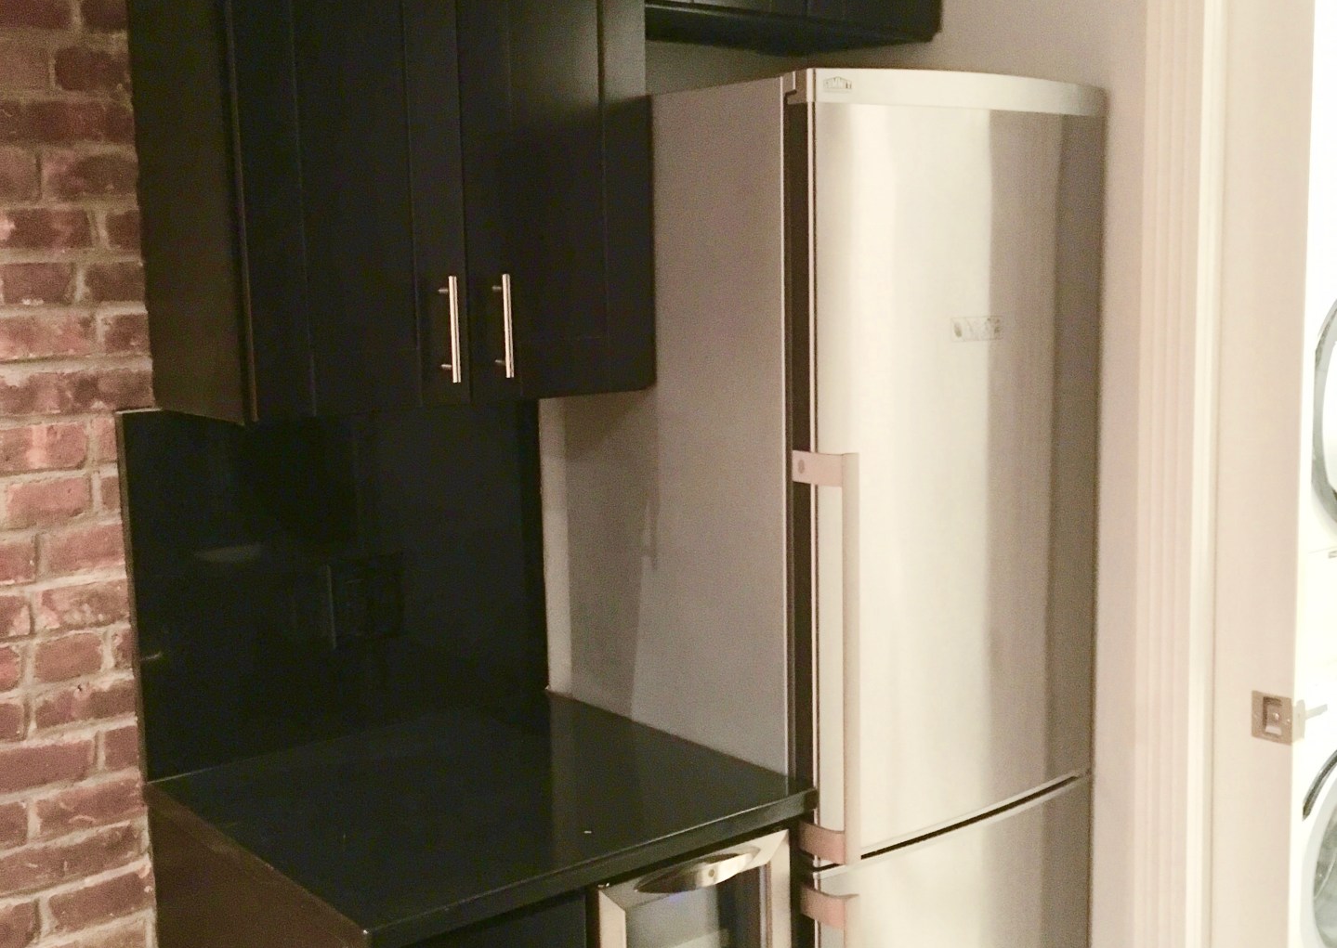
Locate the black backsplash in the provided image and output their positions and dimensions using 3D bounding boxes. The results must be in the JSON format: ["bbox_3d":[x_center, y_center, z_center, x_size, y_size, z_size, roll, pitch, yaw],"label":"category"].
[{"bbox_3d":[-0.469,0.138,2.236,0.666,0.515,0.022,-7,10,-38],"label":"black backsplash"}]

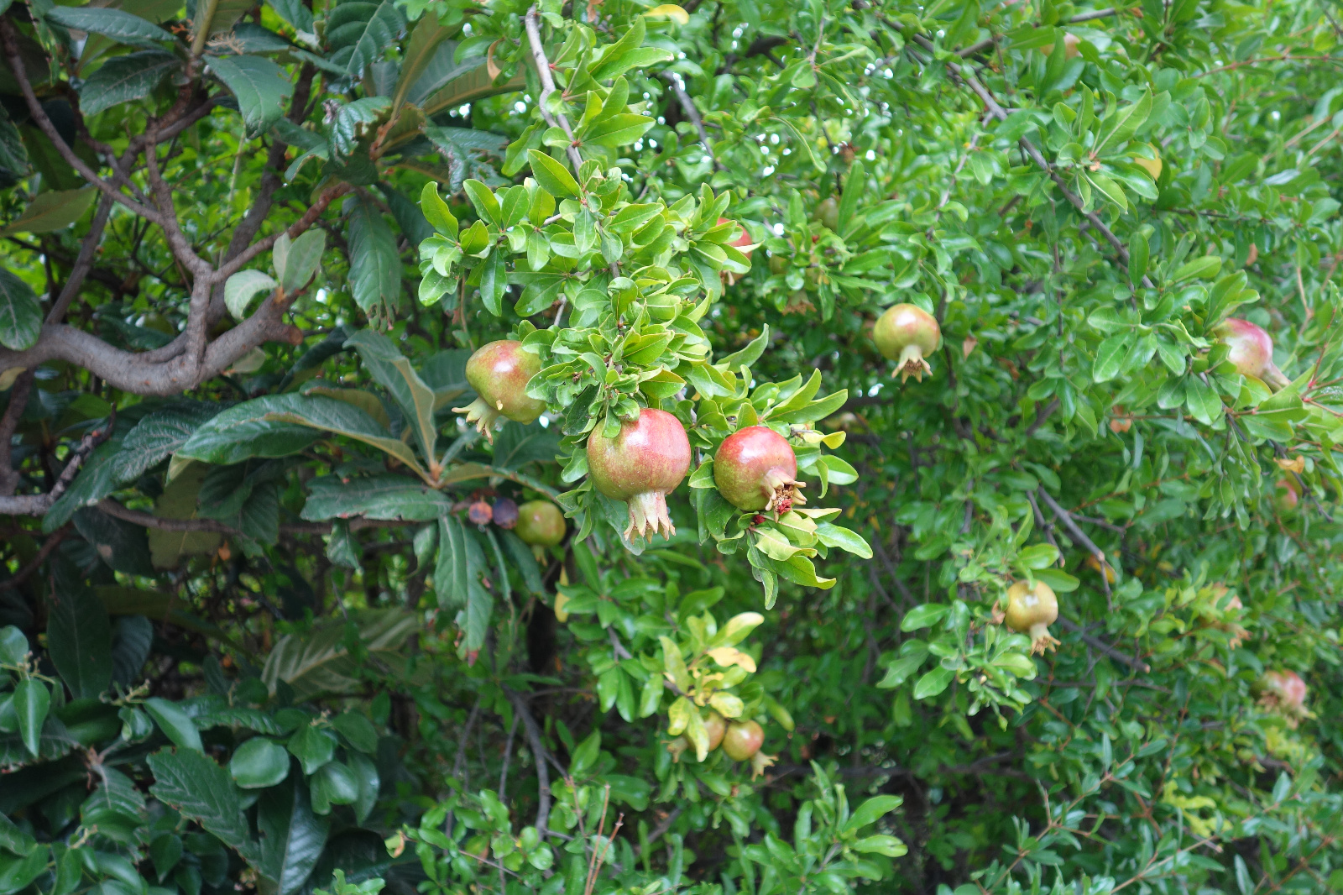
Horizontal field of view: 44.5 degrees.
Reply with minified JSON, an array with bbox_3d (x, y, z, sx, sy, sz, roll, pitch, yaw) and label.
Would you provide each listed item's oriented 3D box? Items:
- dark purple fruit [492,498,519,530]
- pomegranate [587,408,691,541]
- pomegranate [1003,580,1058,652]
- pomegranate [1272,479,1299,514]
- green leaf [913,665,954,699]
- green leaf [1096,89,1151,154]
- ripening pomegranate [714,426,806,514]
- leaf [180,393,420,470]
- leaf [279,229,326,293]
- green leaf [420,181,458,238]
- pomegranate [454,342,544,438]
[{"bbox_3d":[-0.157,0.062,1.550,0.025,0.029,0.025,0,-3,0],"label":"dark purple fruit"},{"bbox_3d":[-0.025,0.021,1.270,0.080,0.101,0.080,0,0,0],"label":"pomegranate"},{"bbox_3d":[0.408,0.189,1.850,0.064,0.083,0.064,-13,-12,0],"label":"pomegranate"},{"bbox_3d":[0.821,0.066,2.200,0.044,0.048,0.044,0,0,0],"label":"pomegranate"},{"bbox_3d":[0.279,0.251,1.750,0.055,0.009,0.025,-37,51,-17],"label":"green leaf"},{"bbox_3d":[0.391,-0.282,1.420,0.029,0.080,0.014,41,9,12],"label":"green leaf"},{"bbox_3d":[0.070,0.020,1.290,0.068,0.068,0.081,-33,44,-23],"label":"ripening pomegranate"},{"bbox_3d":[-0.341,-0.014,1.500,0.235,0.075,0.085,0,0,-9],"label":"leaf"},{"bbox_3d":[-0.360,-0.181,1.600,0.031,0.073,0.012,32,-6,-2],"label":"leaf"},{"bbox_3d":[-0.183,-0.187,1.290,0.021,0.050,0.008,-22,-9,-24],"label":"green leaf"},{"bbox_3d":[-0.136,-0.047,1.320,0.069,0.083,0.069,36,-21,0],"label":"pomegranate"}]

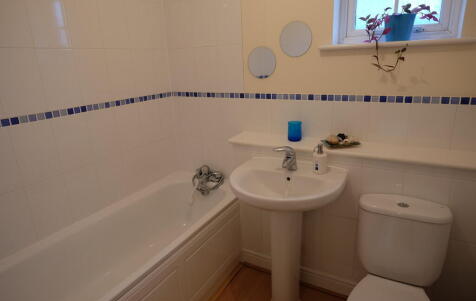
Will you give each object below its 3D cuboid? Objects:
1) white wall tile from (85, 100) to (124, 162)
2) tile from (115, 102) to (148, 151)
[{"bbox_3d":[-0.857,-0.106,1.784,0.010,0.316,0.195,7,20,28],"label":"white wall tile"},{"bbox_3d":[-0.759,-0.167,1.952,0.010,0.311,0.204,7,20,28],"label":"tile"}]

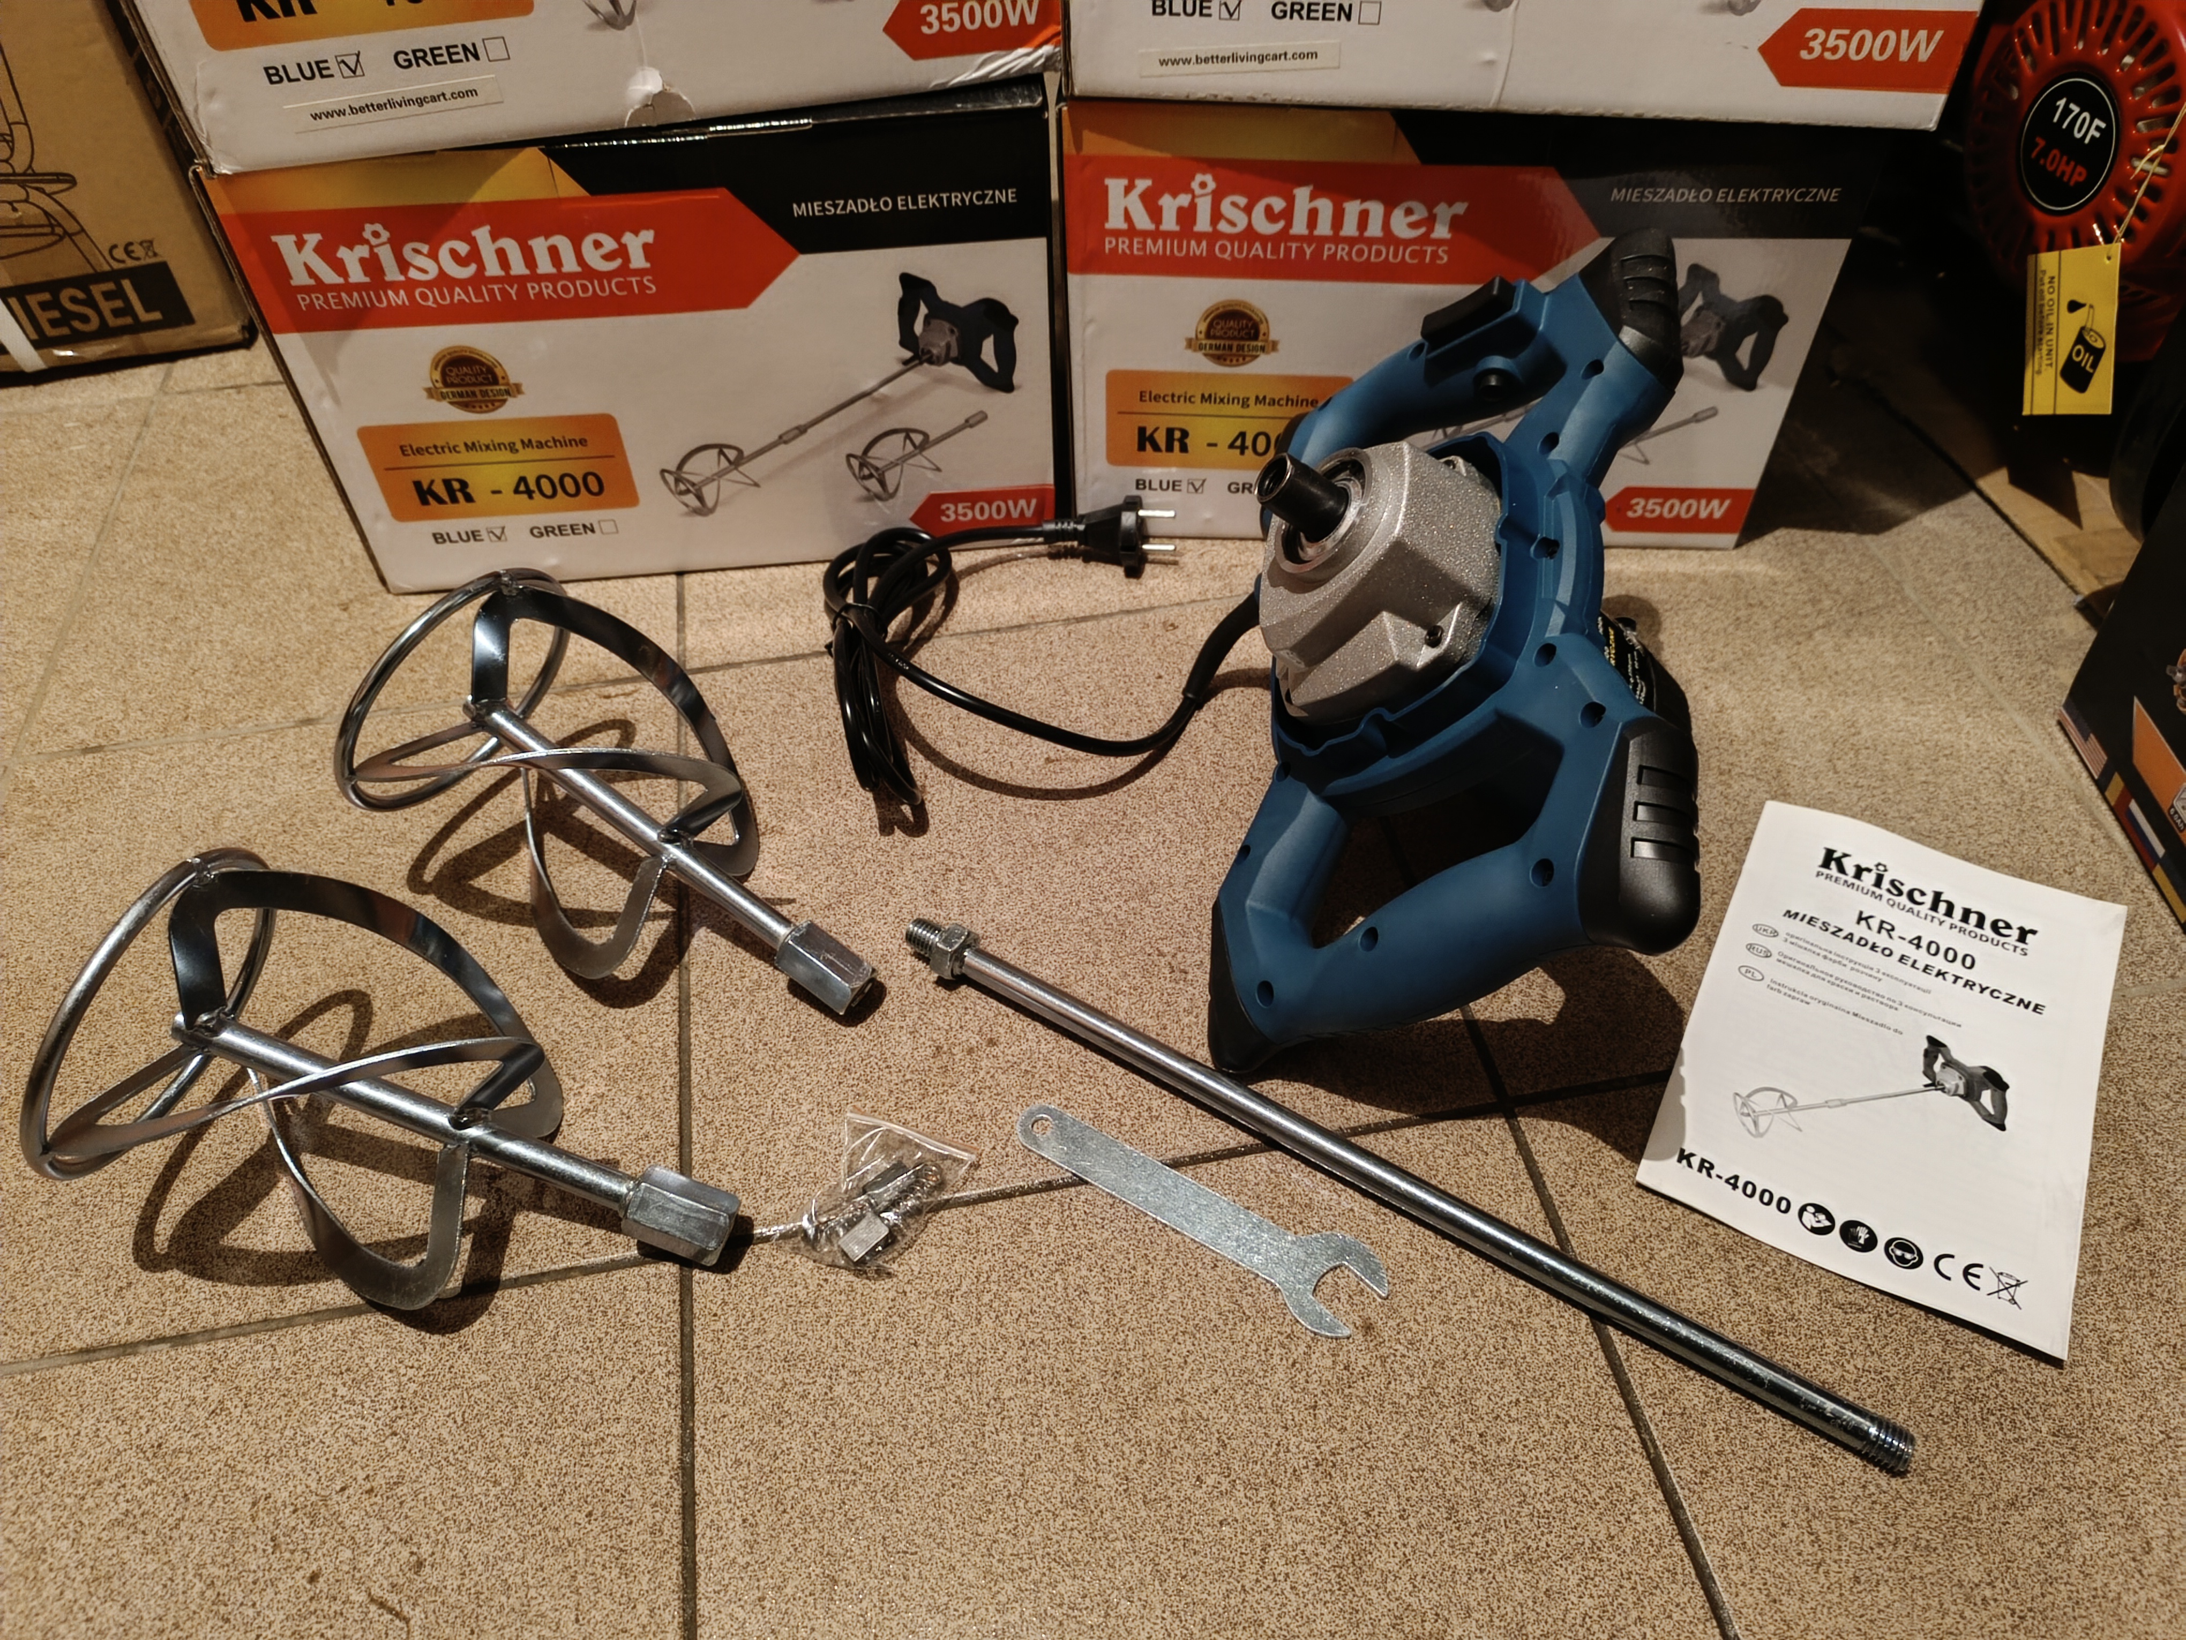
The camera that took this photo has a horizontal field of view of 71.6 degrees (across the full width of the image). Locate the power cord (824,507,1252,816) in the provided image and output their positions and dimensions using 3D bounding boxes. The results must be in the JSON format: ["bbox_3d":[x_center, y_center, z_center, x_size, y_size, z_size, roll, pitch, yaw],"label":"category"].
[{"bbox_3d":[-0.024,-0.091,0.708,0.200,0.060,0.170,-8,49,-6],"label":"power cord"}]

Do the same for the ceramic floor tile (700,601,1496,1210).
[{"bbox_3d":[-0.022,0.020,0.656,0.300,0.010,0.300,-8,49,-6],"label":"ceramic floor tile"}]

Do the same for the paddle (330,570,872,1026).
[{"bbox_3d":[-0.174,0.008,0.606,0.213,0.120,0.120,35,56,5],"label":"paddle"}]

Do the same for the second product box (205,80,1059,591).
[{"bbox_3d":[-0.202,-0.297,0.784,0.344,0.222,0.250,-4,49,-3],"label":"second product box"}]

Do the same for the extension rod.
[{"bbox_3d":[0.092,0.123,0.546,0.392,0.022,0.022,25,54,21],"label":"extension rod"}]

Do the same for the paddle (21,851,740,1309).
[{"bbox_3d":[-0.222,0.105,0.518,0.213,0.120,0.120,23,51,-4],"label":"paddle"}]

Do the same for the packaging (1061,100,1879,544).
[{"bbox_3d":[0.167,-0.312,0.791,0.344,0.222,0.250,2,49,2],"label":"packaging"}]

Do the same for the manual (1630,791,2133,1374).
[{"bbox_3d":[0.312,0.082,0.585,0.147,0.008,0.211,22,53,19],"label":"manual"}]

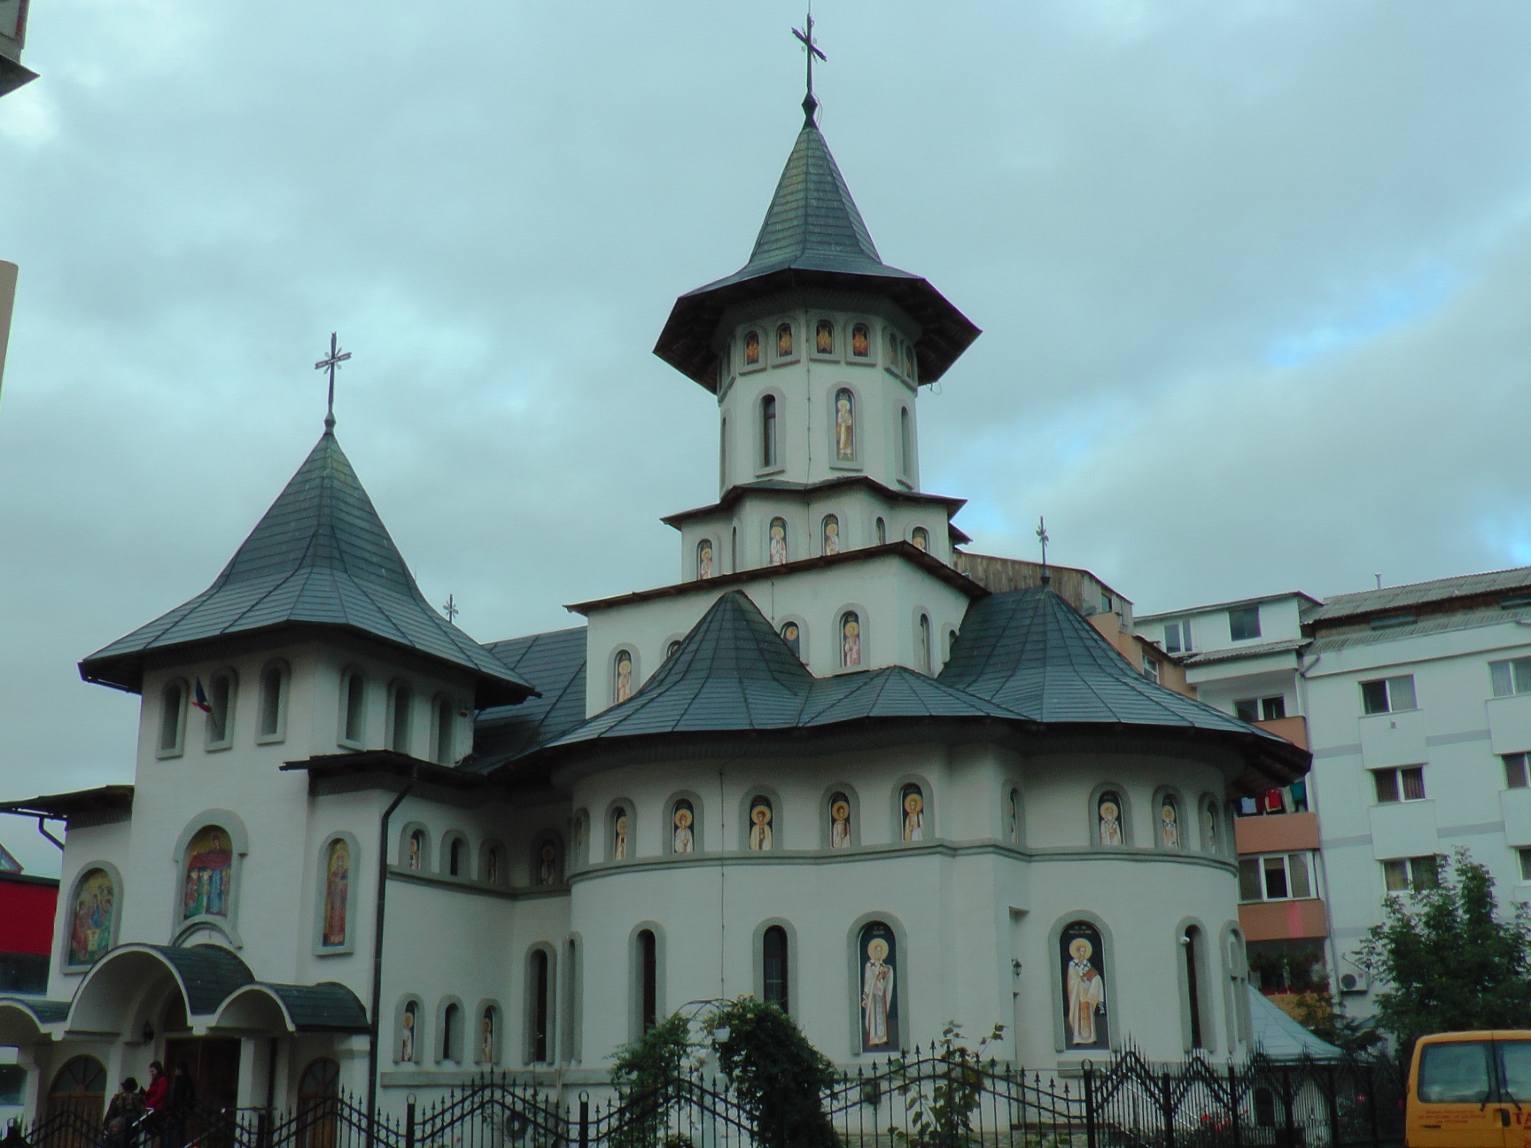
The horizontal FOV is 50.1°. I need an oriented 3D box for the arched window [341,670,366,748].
[{"bbox_3d":[-8.217,2.676,32.622,0.197,1.537,0.650,-11,-20,28],"label":"arched window"}]

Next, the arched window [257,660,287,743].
[{"bbox_3d":[-9.708,2.503,32.299,0.690,1.576,0.197,-11,-20,28],"label":"arched window"}]

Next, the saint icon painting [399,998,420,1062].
[{"bbox_3d":[-6.399,8.230,29.469,0.100,1.069,0.400,-11,-20,29],"label":"saint icon painting"}]

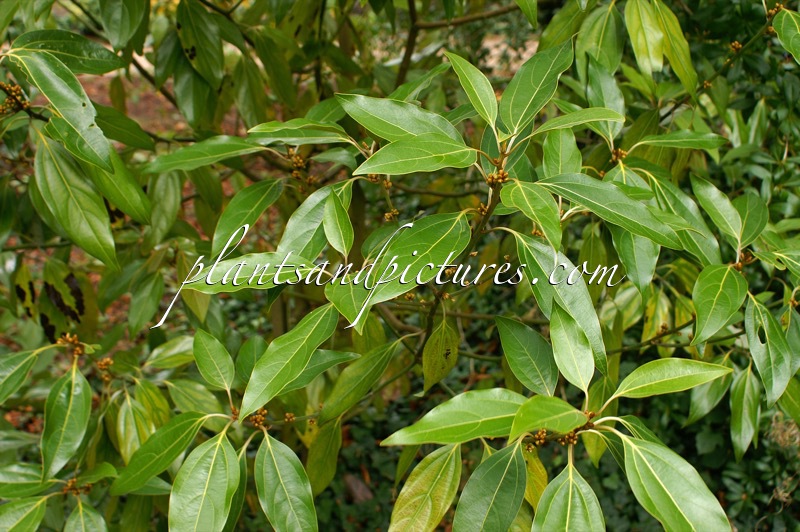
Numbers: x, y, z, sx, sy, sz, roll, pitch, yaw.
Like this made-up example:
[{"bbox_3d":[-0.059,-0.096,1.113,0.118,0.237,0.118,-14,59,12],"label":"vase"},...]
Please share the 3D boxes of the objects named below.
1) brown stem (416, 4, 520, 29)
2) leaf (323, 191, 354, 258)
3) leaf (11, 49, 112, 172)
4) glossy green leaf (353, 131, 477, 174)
[{"bbox_3d":[0.104,-0.381,1.420,0.161,0.016,0.012,-10,17,0],"label":"brown stem"},{"bbox_3d":[-0.061,-0.042,0.930,0.034,0.071,0.013,-6,17,14],"label":"leaf"},{"bbox_3d":[-0.295,-0.141,0.830,0.047,0.022,0.157,-31,71,-37],"label":"leaf"},{"bbox_3d":[0.014,-0.102,0.850,0.118,0.015,0.041,-13,43,-20],"label":"glossy green leaf"}]

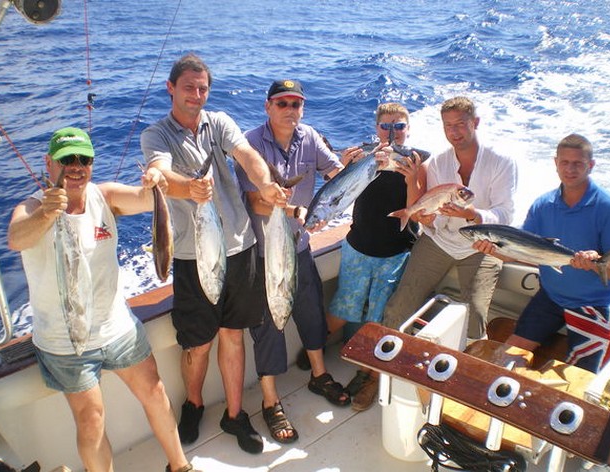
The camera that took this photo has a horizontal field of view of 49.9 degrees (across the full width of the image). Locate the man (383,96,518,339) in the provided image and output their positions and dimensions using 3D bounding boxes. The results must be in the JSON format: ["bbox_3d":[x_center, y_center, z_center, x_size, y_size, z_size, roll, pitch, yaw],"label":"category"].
[{"bbox_3d":[0.663,0.112,3.281,0.680,1.600,0.560,4,24,13],"label":"man"}]

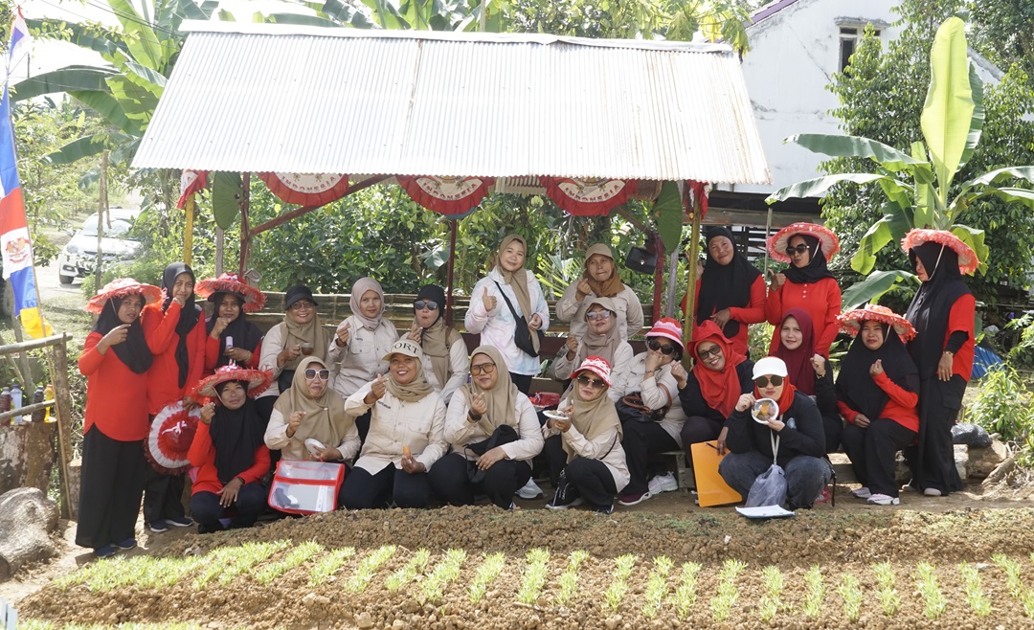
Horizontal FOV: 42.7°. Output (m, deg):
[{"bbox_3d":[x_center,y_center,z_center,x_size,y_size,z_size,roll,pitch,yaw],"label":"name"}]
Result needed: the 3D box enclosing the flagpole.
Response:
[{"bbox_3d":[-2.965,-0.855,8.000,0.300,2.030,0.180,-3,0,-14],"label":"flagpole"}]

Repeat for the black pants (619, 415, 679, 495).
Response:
[{"bbox_3d":[0.853,0.882,8.200,0.400,0.520,0.520,4,4,44],"label":"black pants"}]

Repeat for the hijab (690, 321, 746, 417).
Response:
[{"bbox_3d":[1.161,0.313,7.650,0.330,0.540,0.300,0,2,5],"label":"hijab"}]

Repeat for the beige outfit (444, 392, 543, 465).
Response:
[{"bbox_3d":[-0.131,0.630,7.400,0.550,0.460,0.380,1,2,3],"label":"beige outfit"}]

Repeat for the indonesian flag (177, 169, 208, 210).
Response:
[{"bbox_3d":[-2.011,-0.781,8.200,0.220,0.270,0.120,1,2,12],"label":"indonesian flag"}]

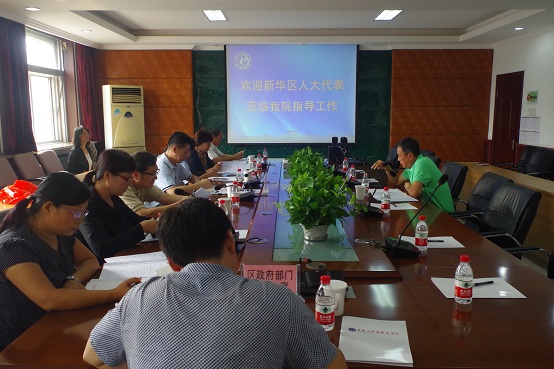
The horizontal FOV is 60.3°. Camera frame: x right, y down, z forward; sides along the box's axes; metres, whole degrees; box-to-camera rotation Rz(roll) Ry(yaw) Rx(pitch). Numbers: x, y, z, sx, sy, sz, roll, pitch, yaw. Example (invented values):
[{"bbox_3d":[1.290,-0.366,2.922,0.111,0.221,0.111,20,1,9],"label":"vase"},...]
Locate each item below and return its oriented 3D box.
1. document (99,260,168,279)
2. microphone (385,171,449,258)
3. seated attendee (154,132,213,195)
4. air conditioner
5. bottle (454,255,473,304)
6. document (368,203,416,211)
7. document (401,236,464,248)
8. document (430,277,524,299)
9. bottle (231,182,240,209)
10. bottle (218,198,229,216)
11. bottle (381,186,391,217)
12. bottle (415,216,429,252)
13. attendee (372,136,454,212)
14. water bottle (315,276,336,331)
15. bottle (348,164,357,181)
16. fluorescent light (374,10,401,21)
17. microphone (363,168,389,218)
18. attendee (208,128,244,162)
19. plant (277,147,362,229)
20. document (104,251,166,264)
[{"bbox_3d":[-0.607,0.367,2.086,0.300,0.015,0.210,-2,9,-10],"label":"document"},{"bbox_3d":[0.690,0.147,2.311,0.280,0.380,0.160,0,9,0],"label":"microphone"},{"bbox_3d":[-0.881,0.194,4.081,0.730,1.280,0.520,1,9,7],"label":"seated attendee"},{"bbox_3d":[-2.372,-0.620,7.485,0.510,1.800,0.340,-7,11,-37],"label":"air conditioner"},{"bbox_3d":[0.684,0.340,1.739,0.061,0.177,0.061,0,9,0],"label":"bottle"},{"bbox_3d":[0.858,0.160,3.486,0.290,0.004,0.220,0,9,0],"label":"document"},{"bbox_3d":[0.822,0.306,2.548,0.290,0.004,0.220,0,9,0],"label":"document"},{"bbox_3d":[0.794,0.408,1.895,0.295,0.004,0.215,0,9,0],"label":"document"},{"bbox_3d":[-0.297,0.073,3.433,0.061,0.177,0.061,0,9,0],"label":"bottle"},{"bbox_3d":[-0.309,0.182,2.742,0.061,0.177,0.061,0,9,0],"label":"bottle"},{"bbox_3d":[0.748,0.108,3.261,0.063,0.176,0.063,0,9,0],"label":"bottle"},{"bbox_3d":[0.711,0.247,2.332,0.061,0.177,0.061,0,9,0],"label":"bottle"},{"bbox_3d":[1.149,0.212,4.029,0.760,1.250,0.520,1,9,6],"label":"attendee"},{"bbox_3d":[0.160,0.378,1.542,0.063,0.176,0.063,0,9,0],"label":"water bottle"},{"bbox_3d":[0.748,-0.115,4.687,0.063,0.176,0.063,0,9,0],"label":"bottle"},{"bbox_3d":[1.534,-2.348,6.576,0.230,0.060,0.660,0,9,0],"label":"fluorescent light"},{"bbox_3d":[0.667,0.037,3.174,0.170,0.330,0.150,0,9,0],"label":"microphone"},{"bbox_3d":[-0.786,-0.147,6.355,0.740,1.250,0.500,0,9,3],"label":"attendee"},{"bbox_3d":[0.219,0.001,2.712,0.420,0.420,0.500,0,9,0],"label":"plant"},{"bbox_3d":[-0.632,0.347,2.211,0.297,0.014,0.190,-4,10,-24],"label":"document"}]

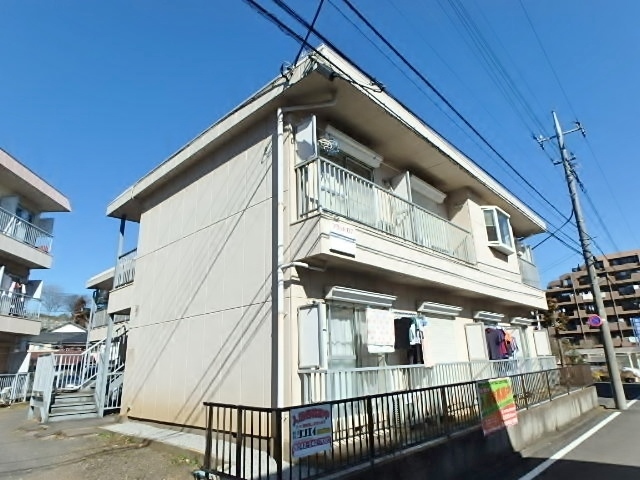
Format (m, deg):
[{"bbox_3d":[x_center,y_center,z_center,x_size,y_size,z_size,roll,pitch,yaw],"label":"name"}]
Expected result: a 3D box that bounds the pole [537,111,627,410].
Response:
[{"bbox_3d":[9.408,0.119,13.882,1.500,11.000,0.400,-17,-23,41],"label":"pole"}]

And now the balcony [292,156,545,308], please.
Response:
[{"bbox_3d":[3.557,0.611,9.493,0.620,1.480,10.960,-17,-23,41],"label":"balcony"}]

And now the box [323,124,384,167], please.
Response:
[{"bbox_3d":[0.681,-1.728,7.466,0.200,0.240,1.690,-17,-23,41],"label":"box"}]

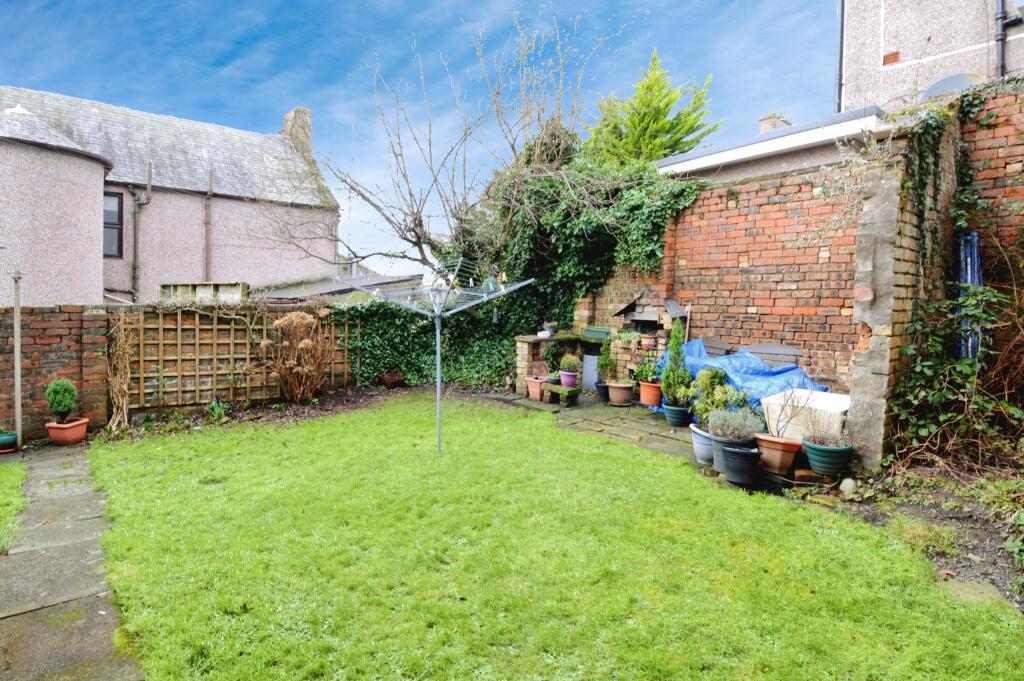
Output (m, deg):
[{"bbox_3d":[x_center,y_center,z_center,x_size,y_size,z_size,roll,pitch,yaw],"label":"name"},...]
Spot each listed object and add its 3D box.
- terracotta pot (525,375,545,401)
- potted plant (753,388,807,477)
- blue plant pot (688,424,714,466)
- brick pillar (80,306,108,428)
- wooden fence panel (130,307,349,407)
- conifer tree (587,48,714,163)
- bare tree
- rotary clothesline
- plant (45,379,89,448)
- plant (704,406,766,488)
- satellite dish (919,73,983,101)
[{"bbox_3d":[0.430,0.769,8.501,0.310,0.360,0.310,4,4,33],"label":"terracotta pot"},{"bbox_3d":[2.744,0.913,5.222,0.440,0.840,0.440,3,3,27],"label":"potted plant"},{"bbox_3d":[2.208,1.145,5.640,0.450,0.370,0.450,3,3,24],"label":"blue plant pot"},{"bbox_3d":[-5.105,0.356,6.255,0.250,1.480,0.270,0,4,-35],"label":"brick pillar"},{"bbox_3d":[-3.657,0.198,7.269,2.950,1.300,0.050,0,4,-35],"label":"wooden fence panel"},{"bbox_3d":[3.221,-2.703,11.455,3.600,7.600,3.600,2,3,0],"label":"conifer tree"},{"bbox_3d":[-1.099,-2.201,9.026,6.300,6.500,4.700,2,3,0],"label":"bare tree"},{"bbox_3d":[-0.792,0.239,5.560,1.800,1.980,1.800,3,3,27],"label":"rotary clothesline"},{"bbox_3d":[-5.050,0.787,5.793,0.320,0.700,0.310,1,3,-14],"label":"plant"},{"bbox_3d":[2.203,1.017,5.046,0.500,0.690,0.480,3,3,24],"label":"plant"},{"bbox_3d":[5.868,-3.217,6.800,0.720,0.700,0.220,5,4,44],"label":"satellite dish"}]

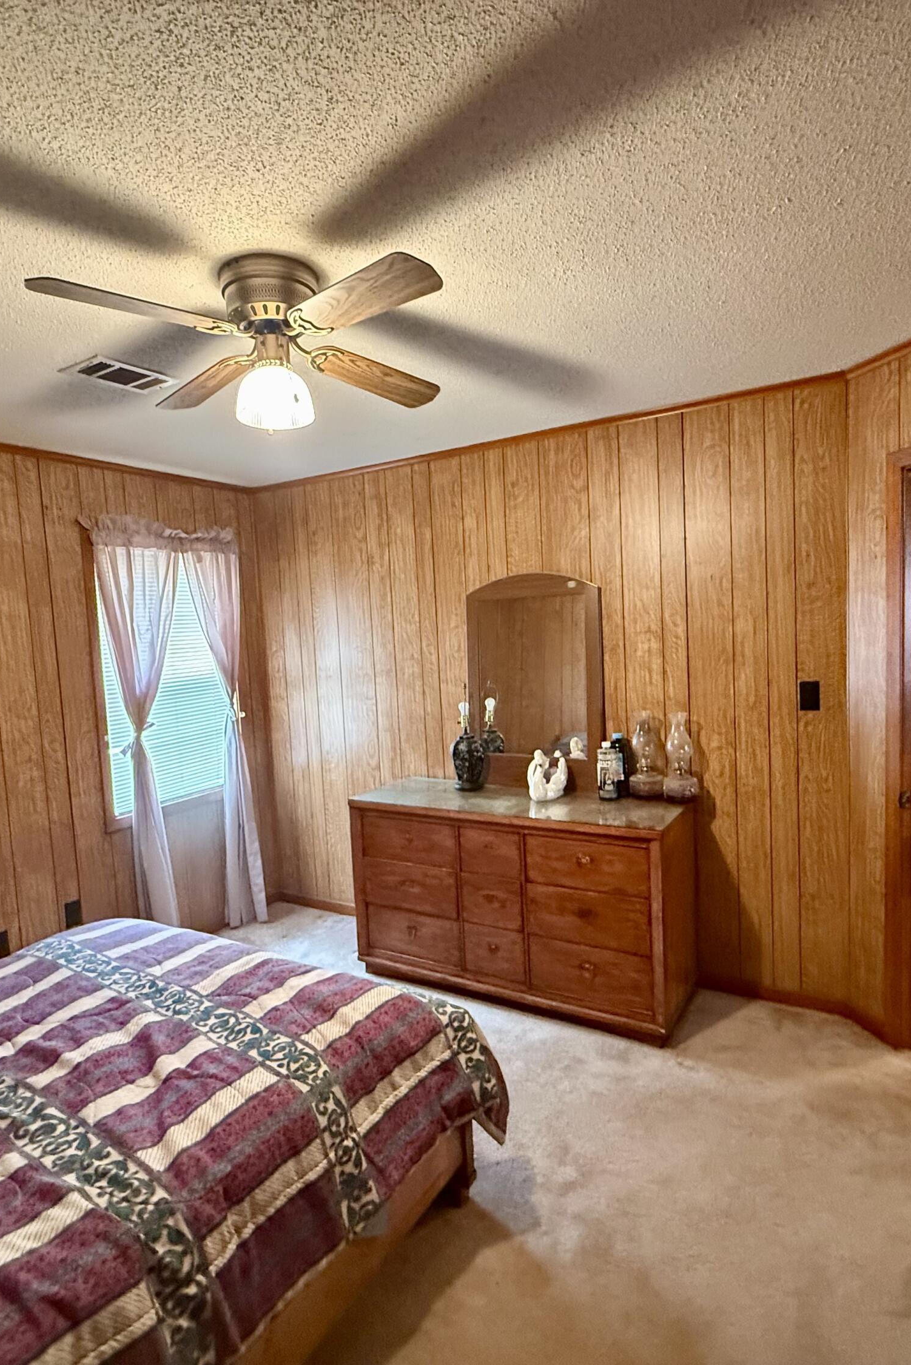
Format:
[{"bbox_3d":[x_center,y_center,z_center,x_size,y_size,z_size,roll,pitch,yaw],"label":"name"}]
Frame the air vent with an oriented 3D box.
[{"bbox_3d":[-1.064,-0.967,2.347,0.207,0.015,0.295,0,5,31],"label":"air vent"}]

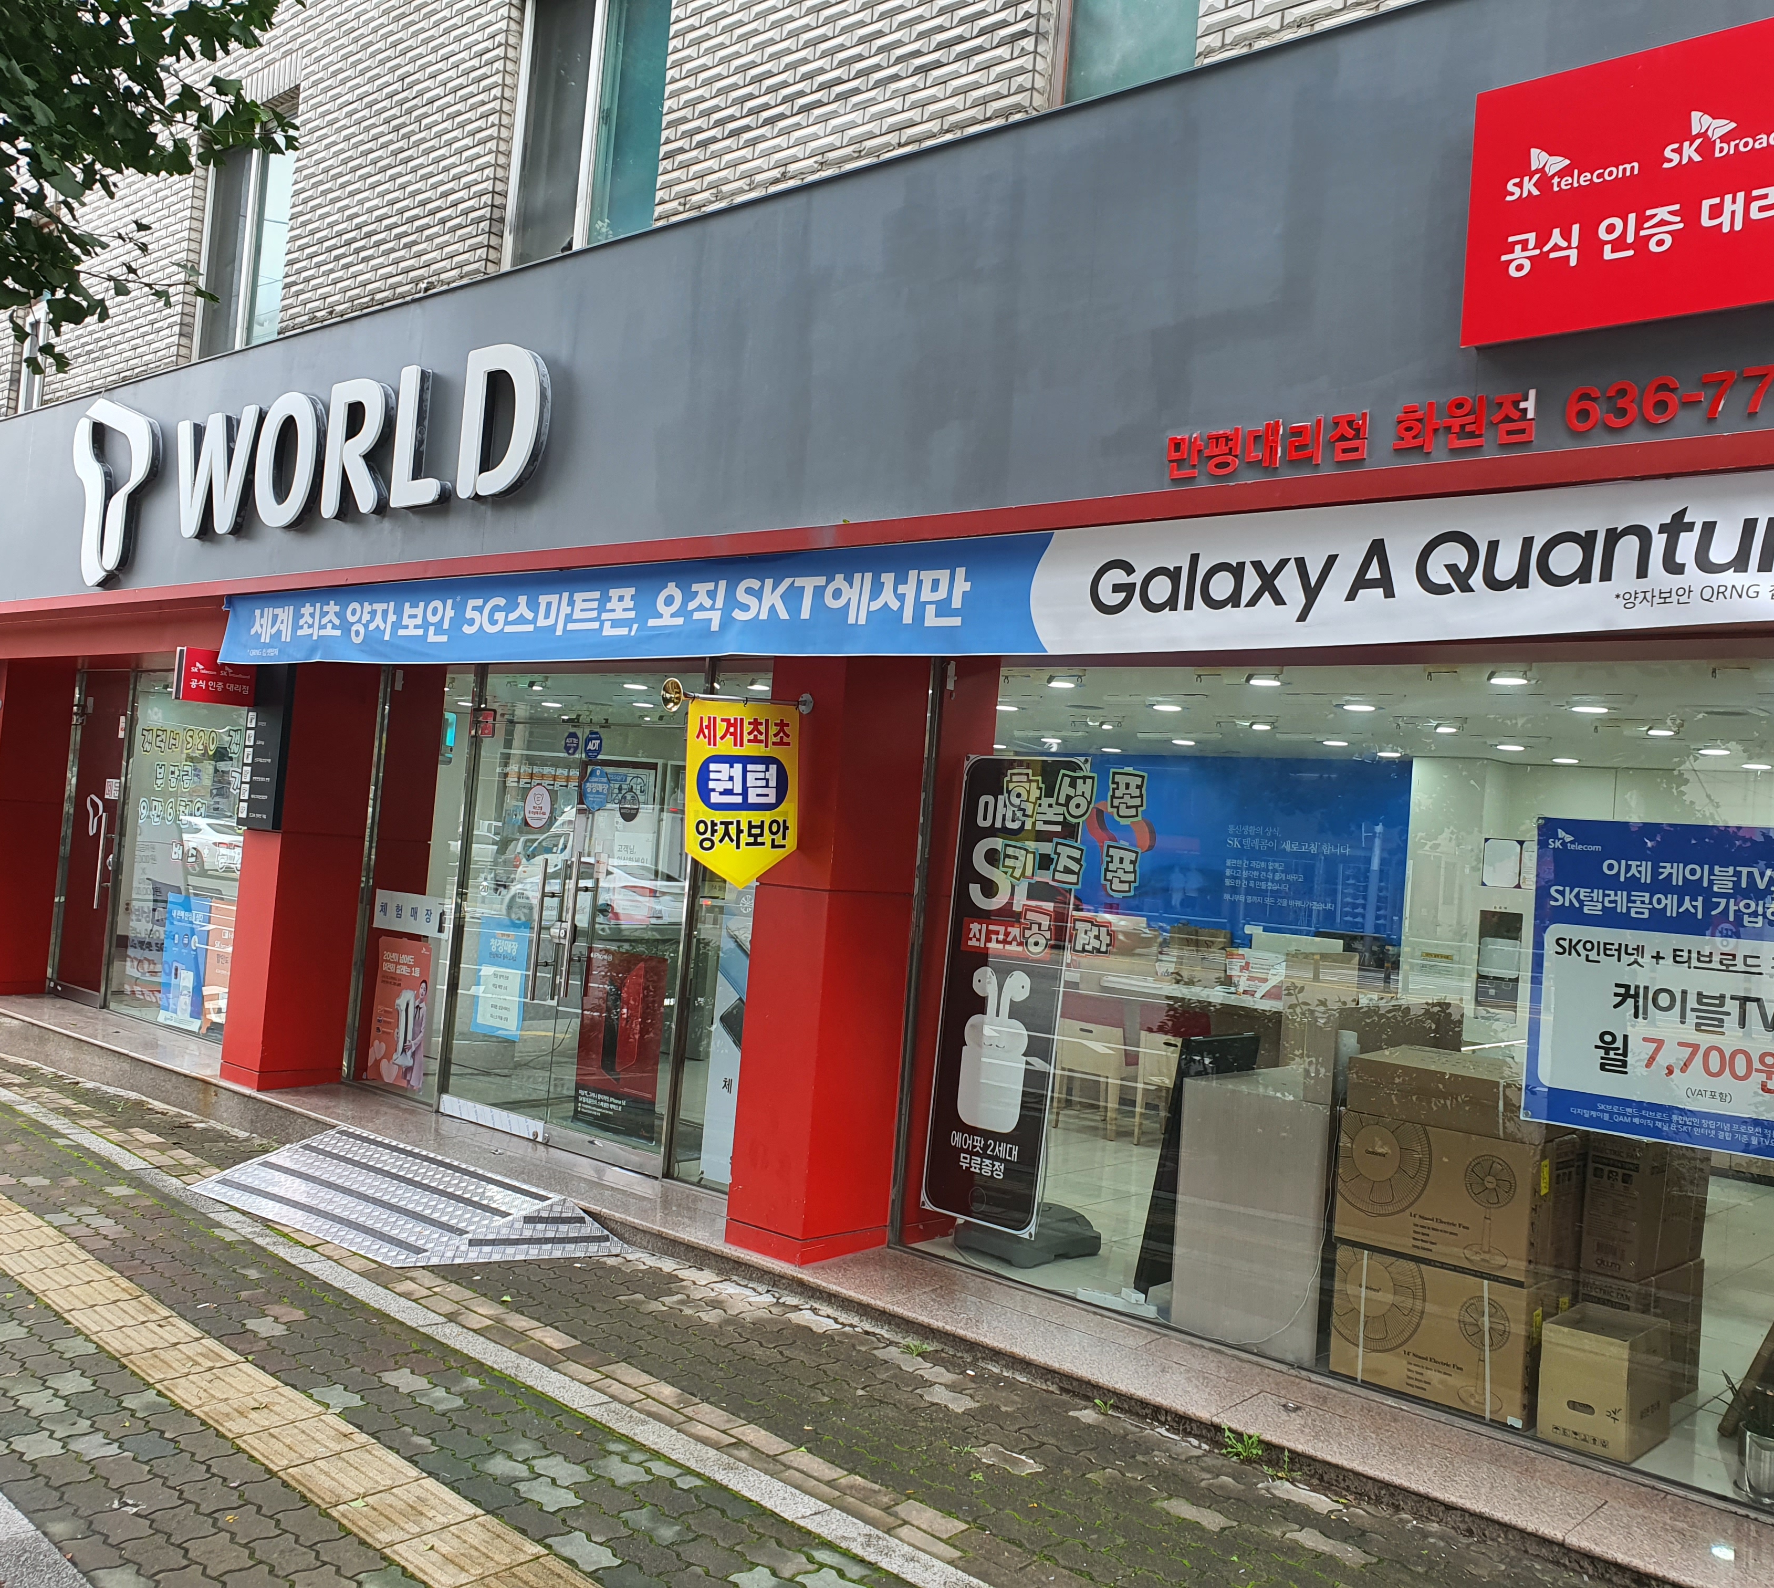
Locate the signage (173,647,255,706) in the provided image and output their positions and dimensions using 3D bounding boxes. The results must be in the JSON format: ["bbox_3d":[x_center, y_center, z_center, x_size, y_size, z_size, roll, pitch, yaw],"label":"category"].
[{"bbox_3d":[-3.674,-0.625,8.716,0.102,0.273,0.404,3,-2,41],"label":"signage"}]

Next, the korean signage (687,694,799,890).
[{"bbox_3d":[-0.528,0.010,5.906,0.020,0.695,0.577,3,2,41],"label":"korean signage"}]

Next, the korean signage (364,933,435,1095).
[{"bbox_3d":[-2.675,1.204,8.730,0.507,0.794,0.010,3,-2,41],"label":"korean signage"}]

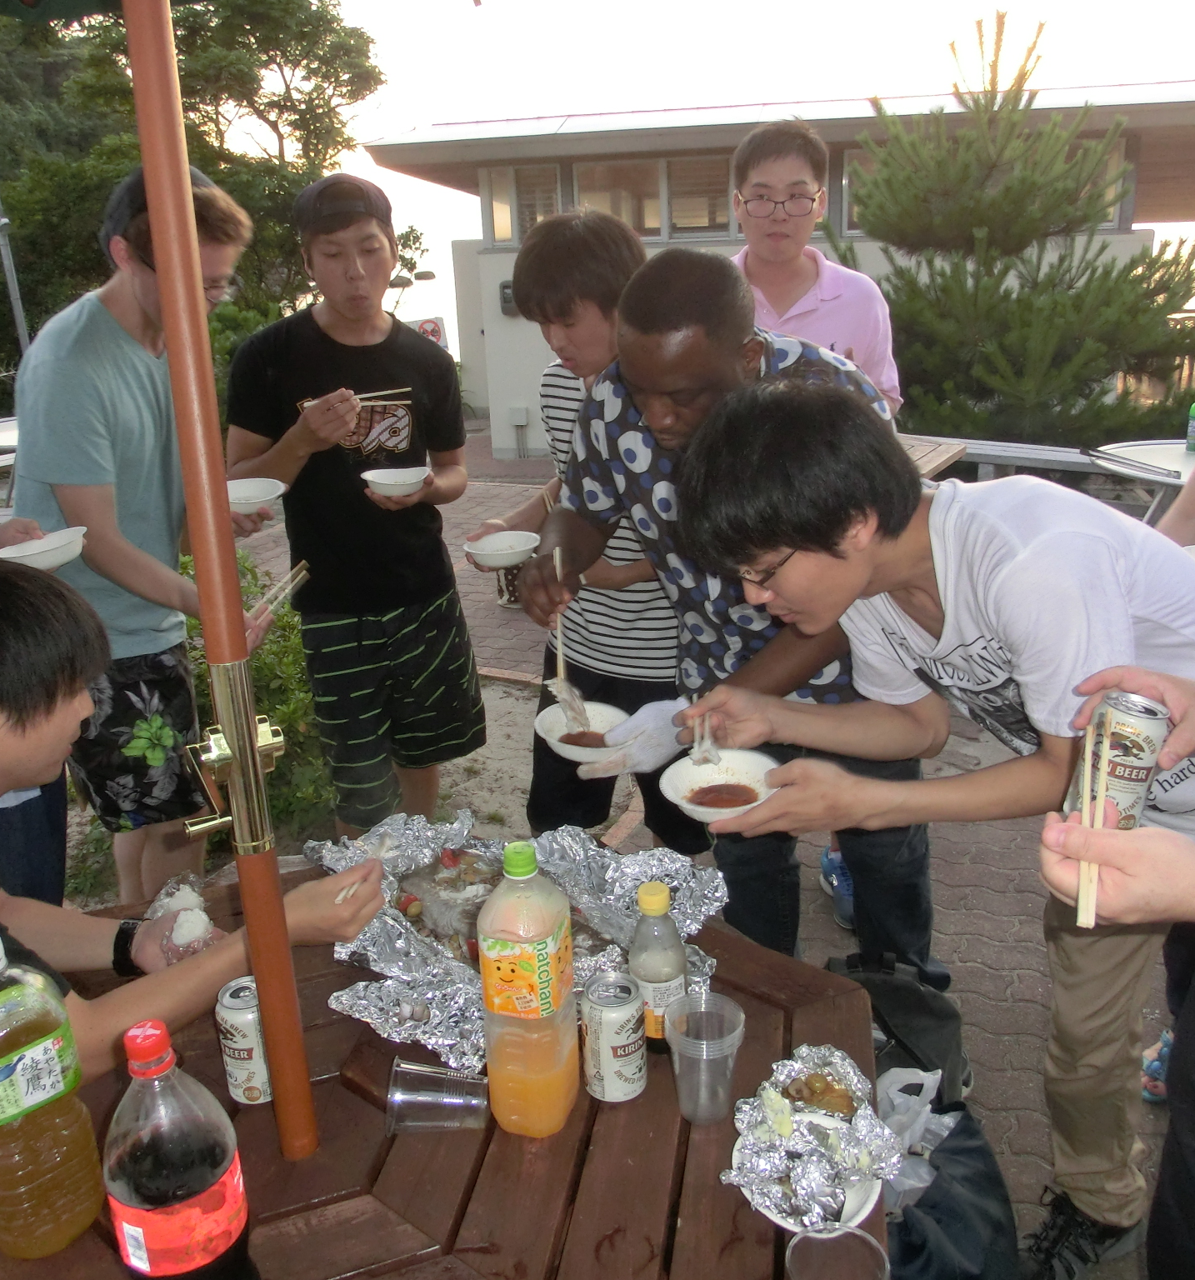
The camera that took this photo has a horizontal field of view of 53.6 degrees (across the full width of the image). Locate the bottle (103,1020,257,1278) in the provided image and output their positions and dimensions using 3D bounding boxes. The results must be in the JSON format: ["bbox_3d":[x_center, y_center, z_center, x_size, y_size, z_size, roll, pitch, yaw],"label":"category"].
[{"bbox_3d":[-0.335,0.441,0.938,0.094,0.306,0.094,-8,20,-16],"label":"bottle"}]

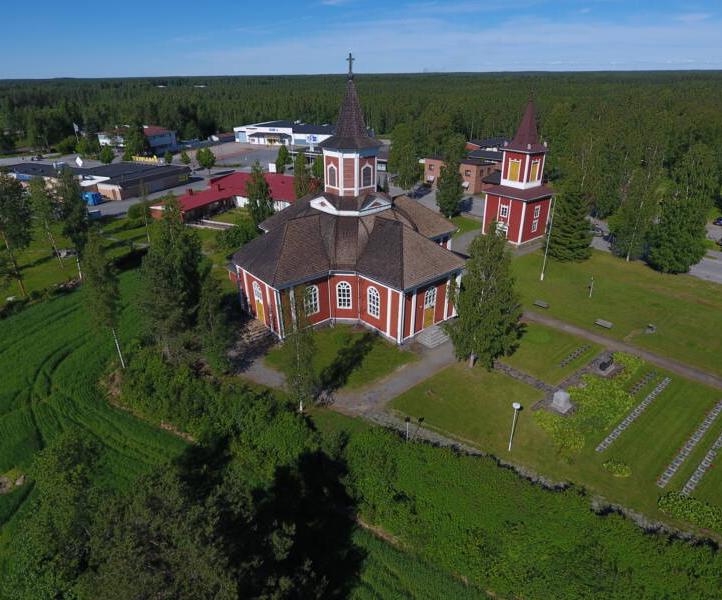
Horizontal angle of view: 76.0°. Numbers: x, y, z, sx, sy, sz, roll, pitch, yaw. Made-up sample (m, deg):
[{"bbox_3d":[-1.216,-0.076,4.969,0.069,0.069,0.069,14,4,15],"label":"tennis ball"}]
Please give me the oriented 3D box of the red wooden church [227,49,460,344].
[{"bbox_3d":[-1.050,-15.022,60.423,31.625,30.200,31.625,-21,33,-36],"label":"red wooden church"}]

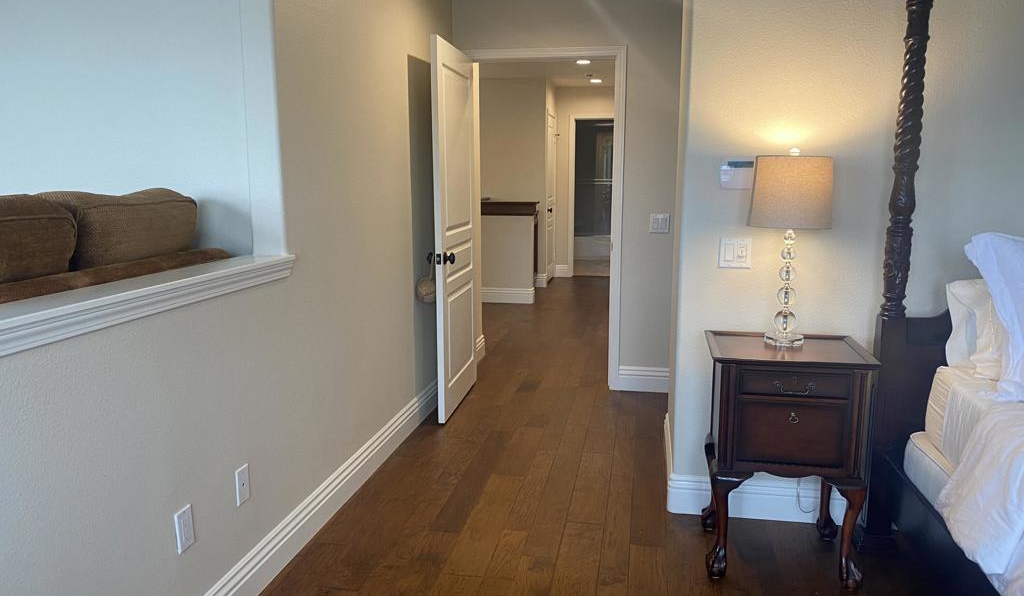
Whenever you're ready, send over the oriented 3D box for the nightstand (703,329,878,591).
[{"bbox_3d":[0.940,0.547,2.708,0.510,0.768,0.460,2,9,10],"label":"nightstand"}]

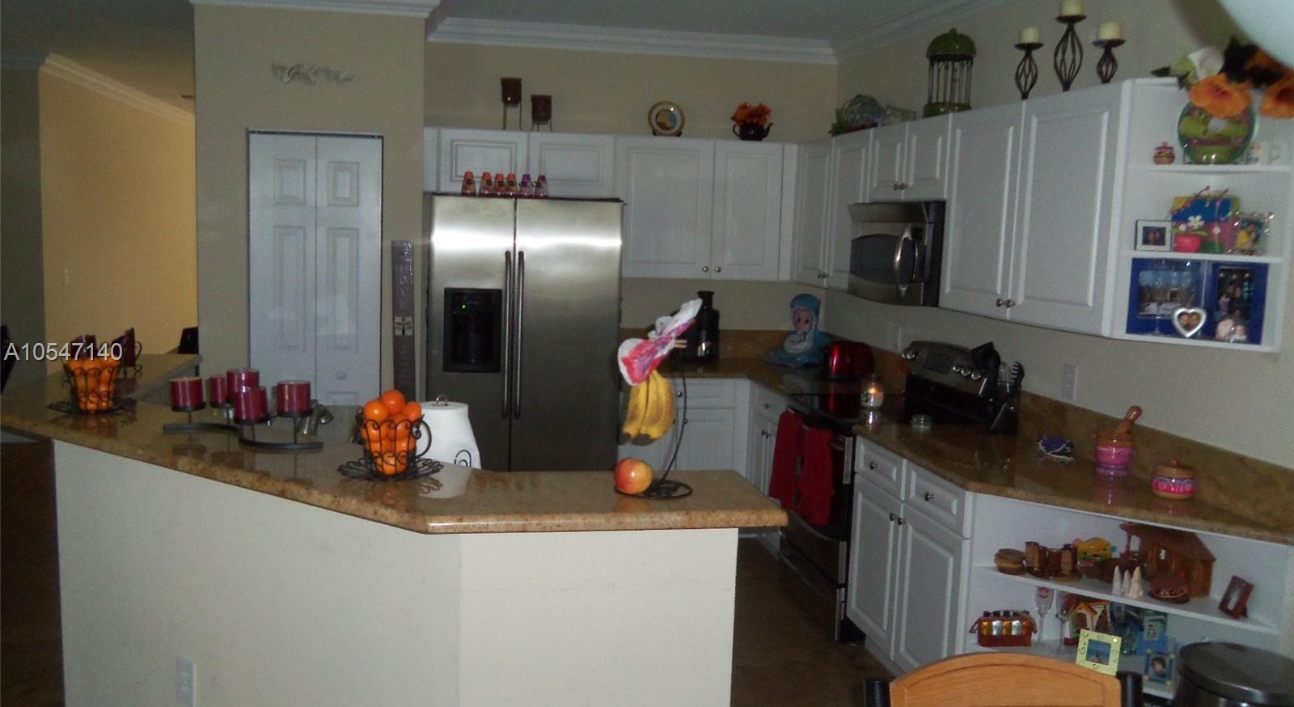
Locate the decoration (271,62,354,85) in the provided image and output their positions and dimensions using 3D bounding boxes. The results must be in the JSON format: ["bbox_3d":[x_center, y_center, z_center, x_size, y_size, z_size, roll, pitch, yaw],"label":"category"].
[{"bbox_3d":[-1.581,-1.323,4.952,0.382,0.103,0.015,0,7,-11],"label":"decoration"}]

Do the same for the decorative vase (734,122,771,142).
[{"bbox_3d":[0.585,-1.220,5.868,0.205,0.115,0.140,0,7,-11],"label":"decorative vase"}]

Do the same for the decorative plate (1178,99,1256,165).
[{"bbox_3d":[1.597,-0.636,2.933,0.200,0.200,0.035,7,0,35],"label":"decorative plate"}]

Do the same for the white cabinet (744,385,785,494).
[{"bbox_3d":[0.918,0.620,5.388,0.630,0.876,0.670,0,7,-11],"label":"white cabinet"}]

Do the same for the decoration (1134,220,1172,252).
[{"bbox_3d":[1.491,-0.344,3.079,0.115,0.090,0.030,1,7,-2],"label":"decoration"}]

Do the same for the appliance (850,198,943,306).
[{"bbox_3d":[1.219,-0.442,4.569,0.405,0.420,0.760,0,7,-11],"label":"appliance"}]

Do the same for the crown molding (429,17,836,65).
[{"bbox_3d":[-0.033,-1.750,5.879,2.350,0.112,0.110,0,7,-11],"label":"crown molding"}]

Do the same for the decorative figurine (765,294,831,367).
[{"bbox_3d":[0.868,-0.143,6.049,0.340,0.405,0.260,5,7,22],"label":"decorative figurine"}]

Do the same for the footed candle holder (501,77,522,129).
[{"bbox_3d":[-0.725,-1.329,5.613,0.117,0.290,0.117,0,7,-11],"label":"footed candle holder"}]

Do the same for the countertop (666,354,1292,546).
[{"bbox_3d":[0.761,0.282,4.400,1.305,0.045,3.660,0,7,-11],"label":"countertop"}]

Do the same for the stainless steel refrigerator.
[{"bbox_3d":[-0.660,0.105,5.455,0.915,1.795,0.840,0,7,-11],"label":"stainless steel refrigerator"}]

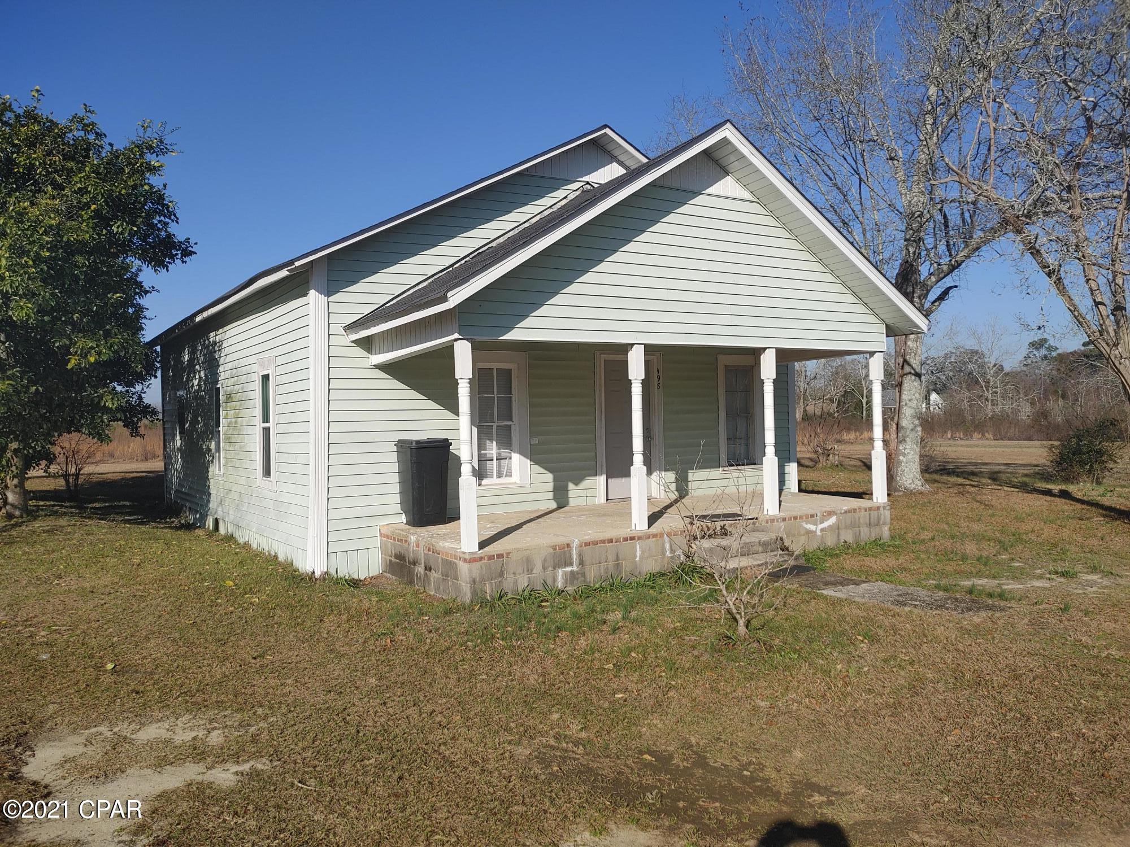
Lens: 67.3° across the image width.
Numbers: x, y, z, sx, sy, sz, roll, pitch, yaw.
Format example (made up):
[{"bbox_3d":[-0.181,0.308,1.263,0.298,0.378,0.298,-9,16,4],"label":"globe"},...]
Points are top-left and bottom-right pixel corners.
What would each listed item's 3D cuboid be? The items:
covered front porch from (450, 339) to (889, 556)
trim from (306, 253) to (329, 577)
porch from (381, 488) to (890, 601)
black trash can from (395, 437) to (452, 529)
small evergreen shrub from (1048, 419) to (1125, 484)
[{"bbox_3d":[1.082,0.154,10.521,6.270,1.990,2.220,-2,1,-33],"label":"covered front porch"},{"bbox_3d":[-2.750,-0.087,9.496,0.140,3.540,0.180,-2,1,-33],"label":"trim"},{"bbox_3d":[1.115,1.373,10.564,6.250,0.470,2.230,-2,1,-33],"label":"porch"},{"bbox_3d":[-1.626,0.693,9.776,0.480,1.000,0.510,-2,1,-33],"label":"black trash can"},{"bbox_3d":[11.421,0.586,18.523,1.520,1.430,1.520,-2,1,-33],"label":"small evergreen shrub"}]

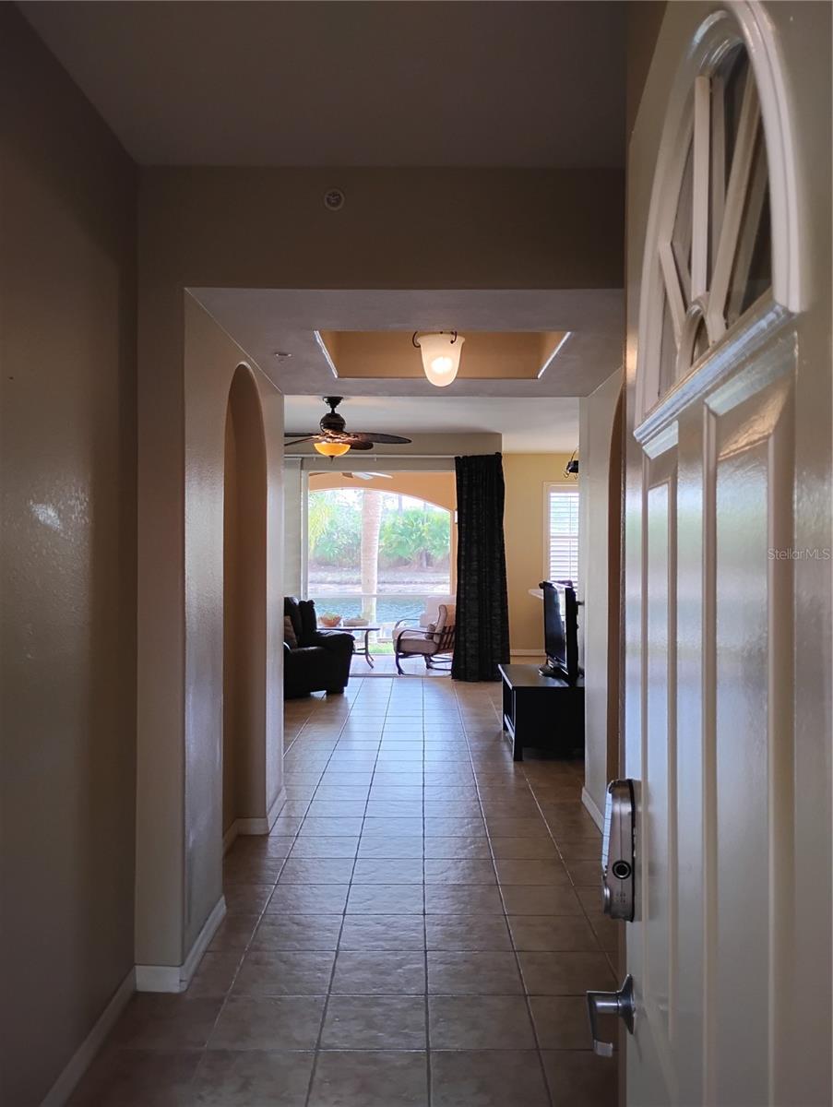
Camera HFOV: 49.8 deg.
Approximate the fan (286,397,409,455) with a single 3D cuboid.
[{"bbox_3d":[-0.735,-1.108,7.900,1.380,0.540,1.380,0,1,0],"label":"fan"}]

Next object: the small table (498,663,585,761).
[{"bbox_3d":[0.980,1.206,6.945,0.590,0.530,1.170,0,1,0],"label":"small table"}]

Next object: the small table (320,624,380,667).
[{"bbox_3d":[-0.960,1.207,11.700,0.970,0.480,0.880,0,1,0],"label":"small table"}]

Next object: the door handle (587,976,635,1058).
[{"bbox_3d":[0.248,0.589,1.141,0.062,0.080,0.142,0,1,6],"label":"door handle"}]

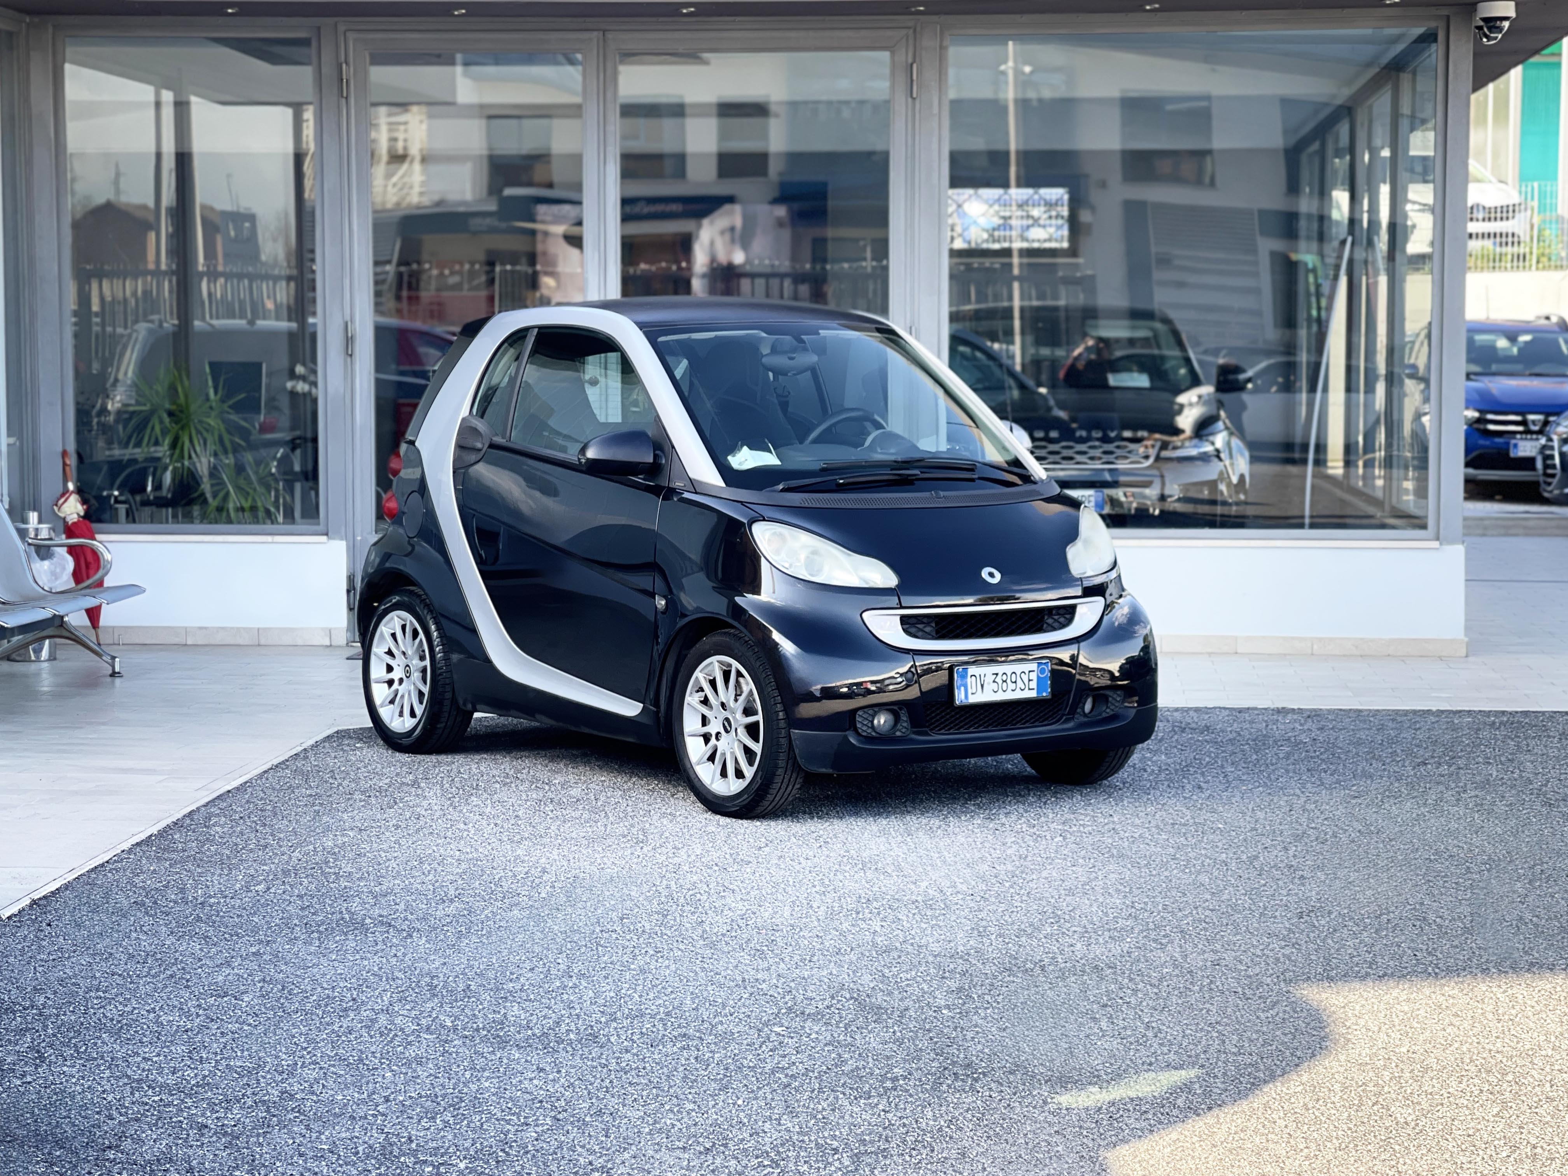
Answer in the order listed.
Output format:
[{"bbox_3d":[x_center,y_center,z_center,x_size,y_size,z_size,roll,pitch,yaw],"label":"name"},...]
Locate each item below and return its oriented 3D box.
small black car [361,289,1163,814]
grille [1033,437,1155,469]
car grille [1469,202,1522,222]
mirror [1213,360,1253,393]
[{"bbox_3d":[-0.112,-0.172,9.574,1.600,1.545,2.690,-3,6,-36],"label":"small black car"},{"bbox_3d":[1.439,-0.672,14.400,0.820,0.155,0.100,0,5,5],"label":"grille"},{"bbox_3d":[7.480,-4.050,31.200,0.950,0.225,0.130,-1,5,-15],"label":"car grille"},{"bbox_3d":[2.478,-1.170,16.000,0.225,0.180,0.140,0,5,5],"label":"mirror"}]

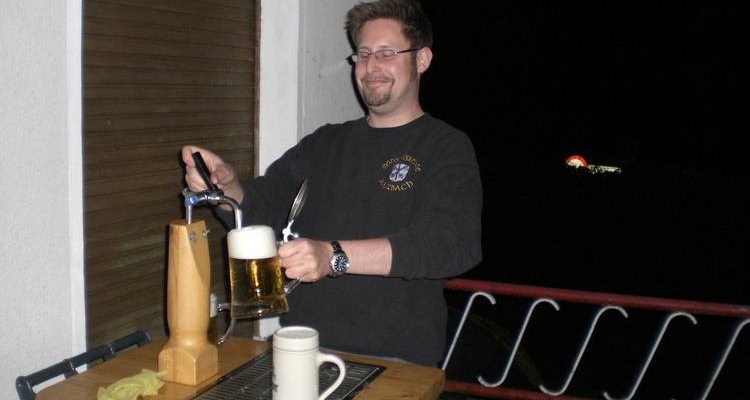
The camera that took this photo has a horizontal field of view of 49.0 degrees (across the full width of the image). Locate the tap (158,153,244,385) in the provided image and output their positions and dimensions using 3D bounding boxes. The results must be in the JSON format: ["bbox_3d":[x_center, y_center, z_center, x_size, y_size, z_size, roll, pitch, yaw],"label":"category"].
[{"bbox_3d":[-0.332,0.137,1.630,0.162,0.450,0.088,4,8,15],"label":"tap"}]

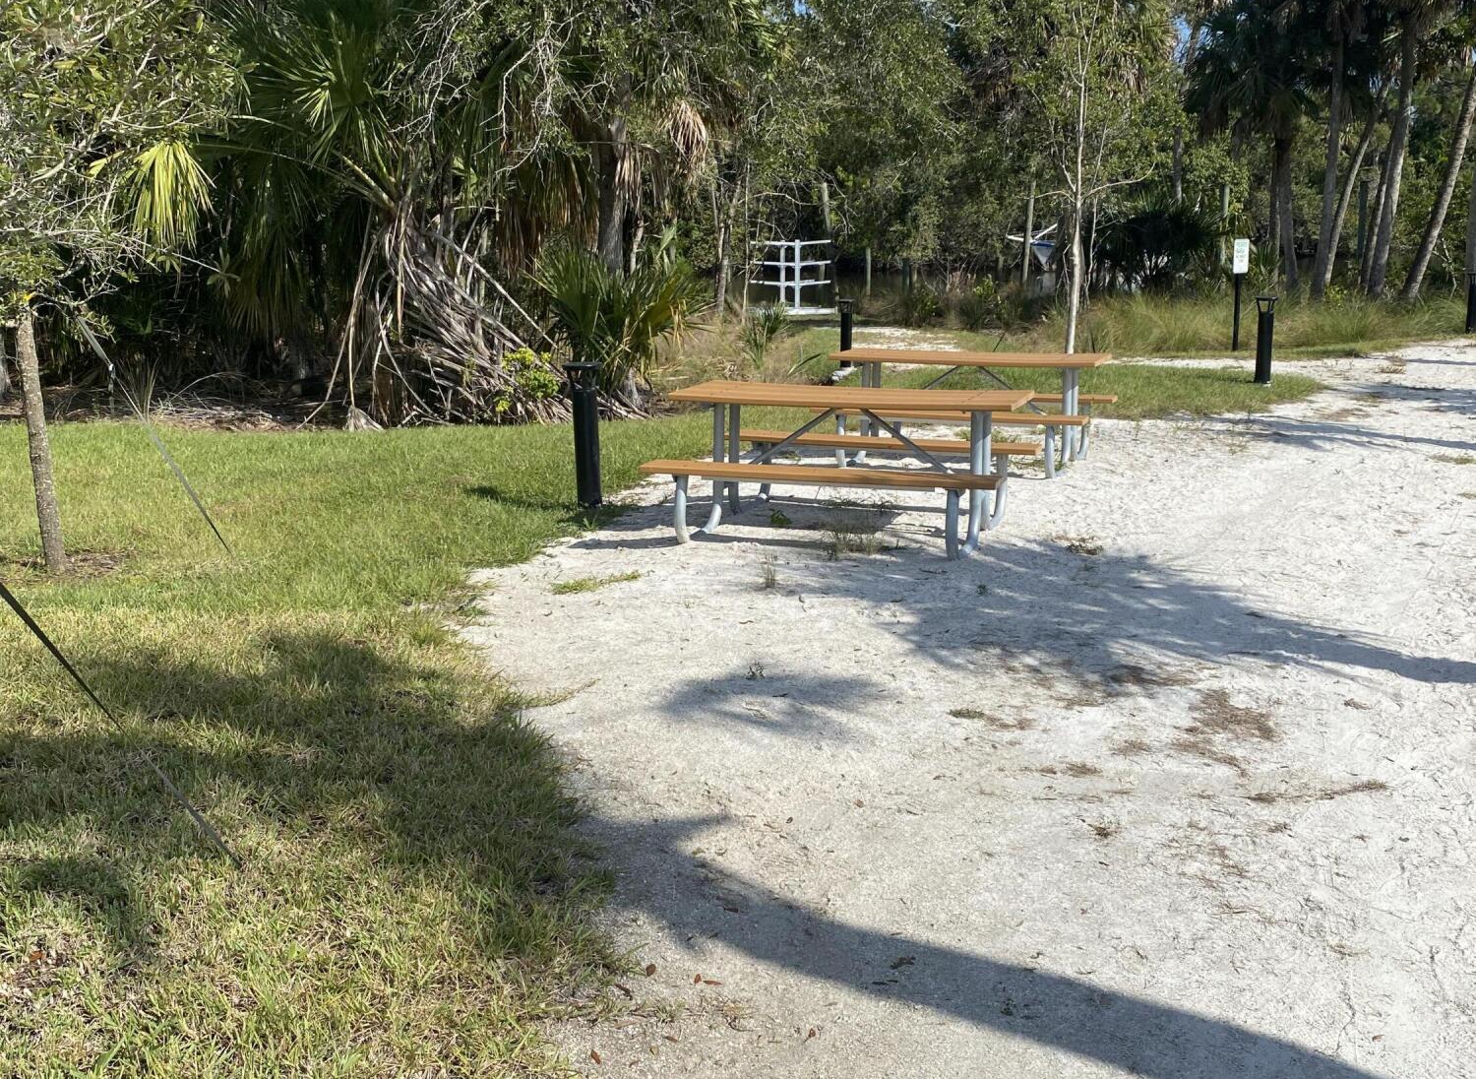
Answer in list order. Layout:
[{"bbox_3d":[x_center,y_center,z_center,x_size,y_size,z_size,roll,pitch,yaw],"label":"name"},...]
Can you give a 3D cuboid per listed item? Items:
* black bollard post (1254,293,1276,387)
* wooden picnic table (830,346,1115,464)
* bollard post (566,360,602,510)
[{"bbox_3d":[5.467,-2.049,15.300,0.220,0.880,0.220,-1,12,0],"label":"black bollard post"},{"bbox_3d":[1.627,-0.925,10.475,1.870,0.760,1.530,4,13,21],"label":"wooden picnic table"},{"bbox_3d":[-0.924,-0.638,9.098,0.220,0.880,0.220,-1,12,0],"label":"bollard post"}]

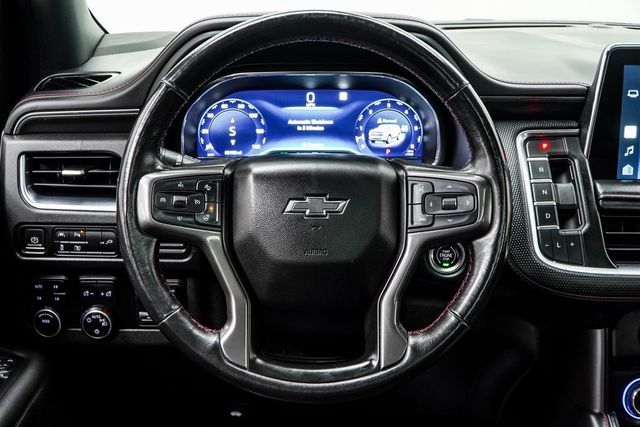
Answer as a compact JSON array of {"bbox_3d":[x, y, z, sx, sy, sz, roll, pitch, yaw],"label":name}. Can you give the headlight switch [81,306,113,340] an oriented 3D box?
[{"bbox_3d":[-0.263,0.130,0.880,0.037,0.037,0.022,0,3,-3],"label":"headlight switch"}]

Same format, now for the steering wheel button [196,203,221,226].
[{"bbox_3d":[-0.110,0.001,0.738,0.024,0.024,0.008,0,0,0],"label":"steering wheel button"}]

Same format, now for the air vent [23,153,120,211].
[{"bbox_3d":[-0.296,-0.038,0.895,0.123,0.070,0.040,0,0,-2],"label":"air vent"}]

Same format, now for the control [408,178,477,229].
[{"bbox_3d":[0.123,-0.009,0.746,0.068,0.051,0.014,0,0,0],"label":"control"}]

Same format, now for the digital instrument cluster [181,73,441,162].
[{"bbox_3d":[-0.011,-0.120,0.960,0.332,0.122,0.040,0,2,0],"label":"digital instrument cluster"}]

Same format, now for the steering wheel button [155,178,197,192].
[{"bbox_3d":[-0.142,-0.028,0.738,0.042,0.014,0.008,0,0,0],"label":"steering wheel button"}]

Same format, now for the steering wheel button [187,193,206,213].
[{"bbox_3d":[-0.123,-0.011,0.745,0.019,0.019,0.009,0,0,0],"label":"steering wheel button"}]

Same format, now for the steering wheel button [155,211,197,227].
[{"bbox_3d":[-0.144,0.005,0.746,0.042,0.016,0.009,0,0,0],"label":"steering wheel button"}]

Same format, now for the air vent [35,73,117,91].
[{"bbox_3d":[-0.322,-0.175,0.990,0.114,0.020,0.060,0,29,0],"label":"air vent"}]

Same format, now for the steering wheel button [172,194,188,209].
[{"bbox_3d":[-0.139,-0.012,0.743,0.015,0.013,0.010,0,0,0],"label":"steering wheel button"}]

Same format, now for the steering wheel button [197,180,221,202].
[{"bbox_3d":[-0.110,-0.022,0.738,0.024,0.022,0.008,0,0,0],"label":"steering wheel button"}]

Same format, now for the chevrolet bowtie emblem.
[{"bbox_3d":[-0.004,-0.007,0.732,0.066,0.024,0.005,0,0,0],"label":"chevrolet bowtie emblem"}]

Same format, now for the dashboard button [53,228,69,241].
[{"bbox_3d":[-0.307,0.025,0.885,0.019,0.015,0.010,0,2,-2],"label":"dashboard button"}]

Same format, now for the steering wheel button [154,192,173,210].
[{"bbox_3d":[-0.156,-0.012,0.745,0.018,0.018,0.009,0,0,0],"label":"steering wheel button"}]

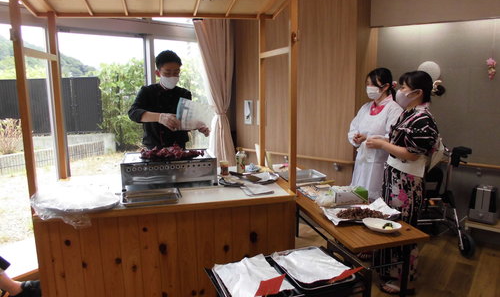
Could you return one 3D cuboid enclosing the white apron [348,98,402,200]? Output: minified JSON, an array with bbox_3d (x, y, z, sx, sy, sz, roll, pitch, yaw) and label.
[{"bbox_3d":[1.086,0.077,3.227,0.360,0.980,0.500,-4,10,-22],"label":"white apron"}]

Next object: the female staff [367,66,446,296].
[{"bbox_3d":[1.113,0.246,2.718,0.500,1.570,0.470,0,9,3],"label":"female staff"}]

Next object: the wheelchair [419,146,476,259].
[{"bbox_3d":[1.595,0.446,3.410,0.580,0.940,0.670,-1,9,-4],"label":"wheelchair"}]

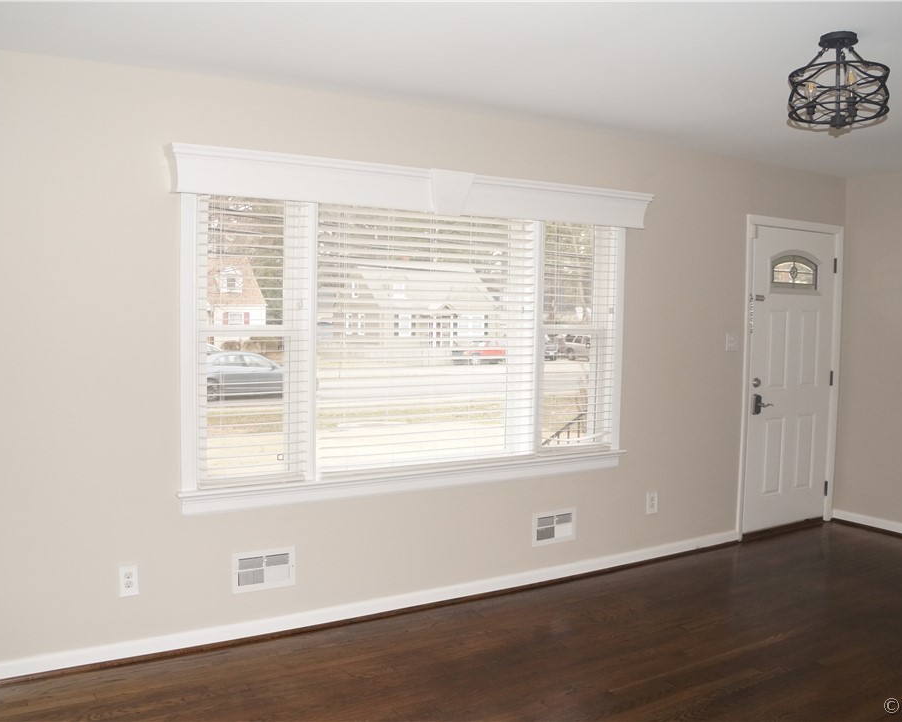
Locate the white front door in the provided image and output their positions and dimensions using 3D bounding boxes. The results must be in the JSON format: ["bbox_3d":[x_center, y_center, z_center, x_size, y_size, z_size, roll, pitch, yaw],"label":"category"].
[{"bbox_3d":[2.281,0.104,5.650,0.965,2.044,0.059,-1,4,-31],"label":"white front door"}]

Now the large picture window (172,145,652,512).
[{"bbox_3d":[-0.036,-0.126,4.087,2.596,1.527,0.158,-1,4,-31],"label":"large picture window"}]

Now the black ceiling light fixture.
[{"bbox_3d":[1.368,-0.985,2.977,0.321,0.318,0.321,-1,4,-31],"label":"black ceiling light fixture"}]

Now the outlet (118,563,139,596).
[{"bbox_3d":[-1.336,0.916,3.509,0.074,0.121,0.012,-1,4,-31],"label":"outlet"}]

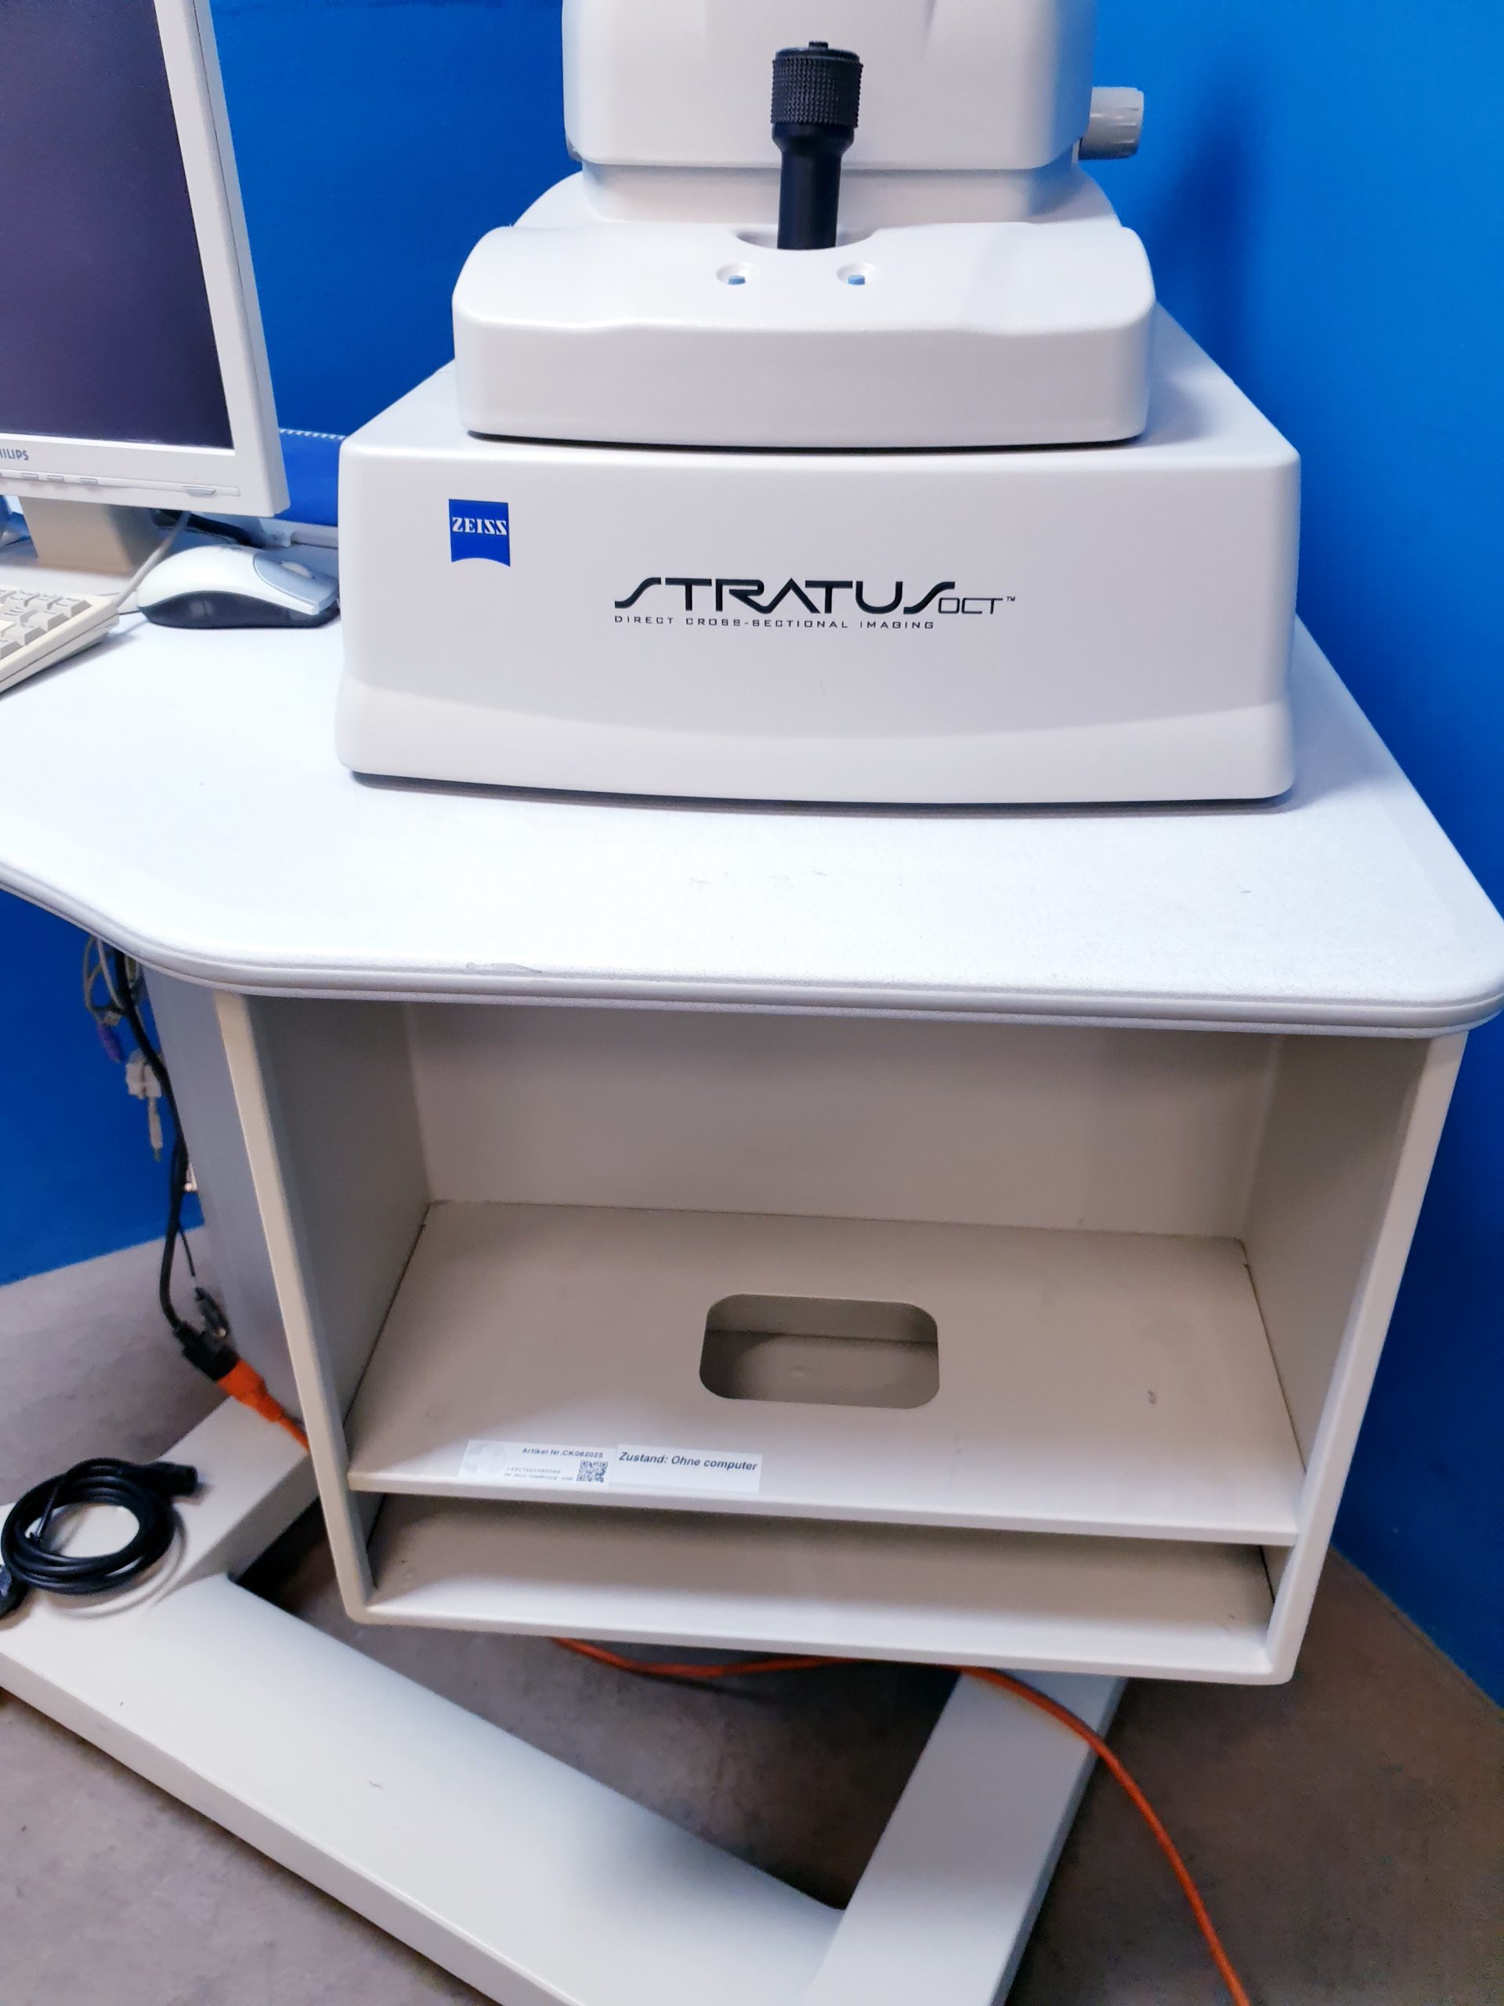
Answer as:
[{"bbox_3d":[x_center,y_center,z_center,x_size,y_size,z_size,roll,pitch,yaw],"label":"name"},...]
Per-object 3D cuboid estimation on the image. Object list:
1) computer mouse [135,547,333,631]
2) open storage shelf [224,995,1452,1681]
[{"bbox_3d":[-0.322,-0.268,0.966,0.125,0.040,0.062,0,30,2],"label":"computer mouse"},{"bbox_3d":[0.038,0.112,0.789,0.498,0.407,0.225,2,30,4],"label":"open storage shelf"}]

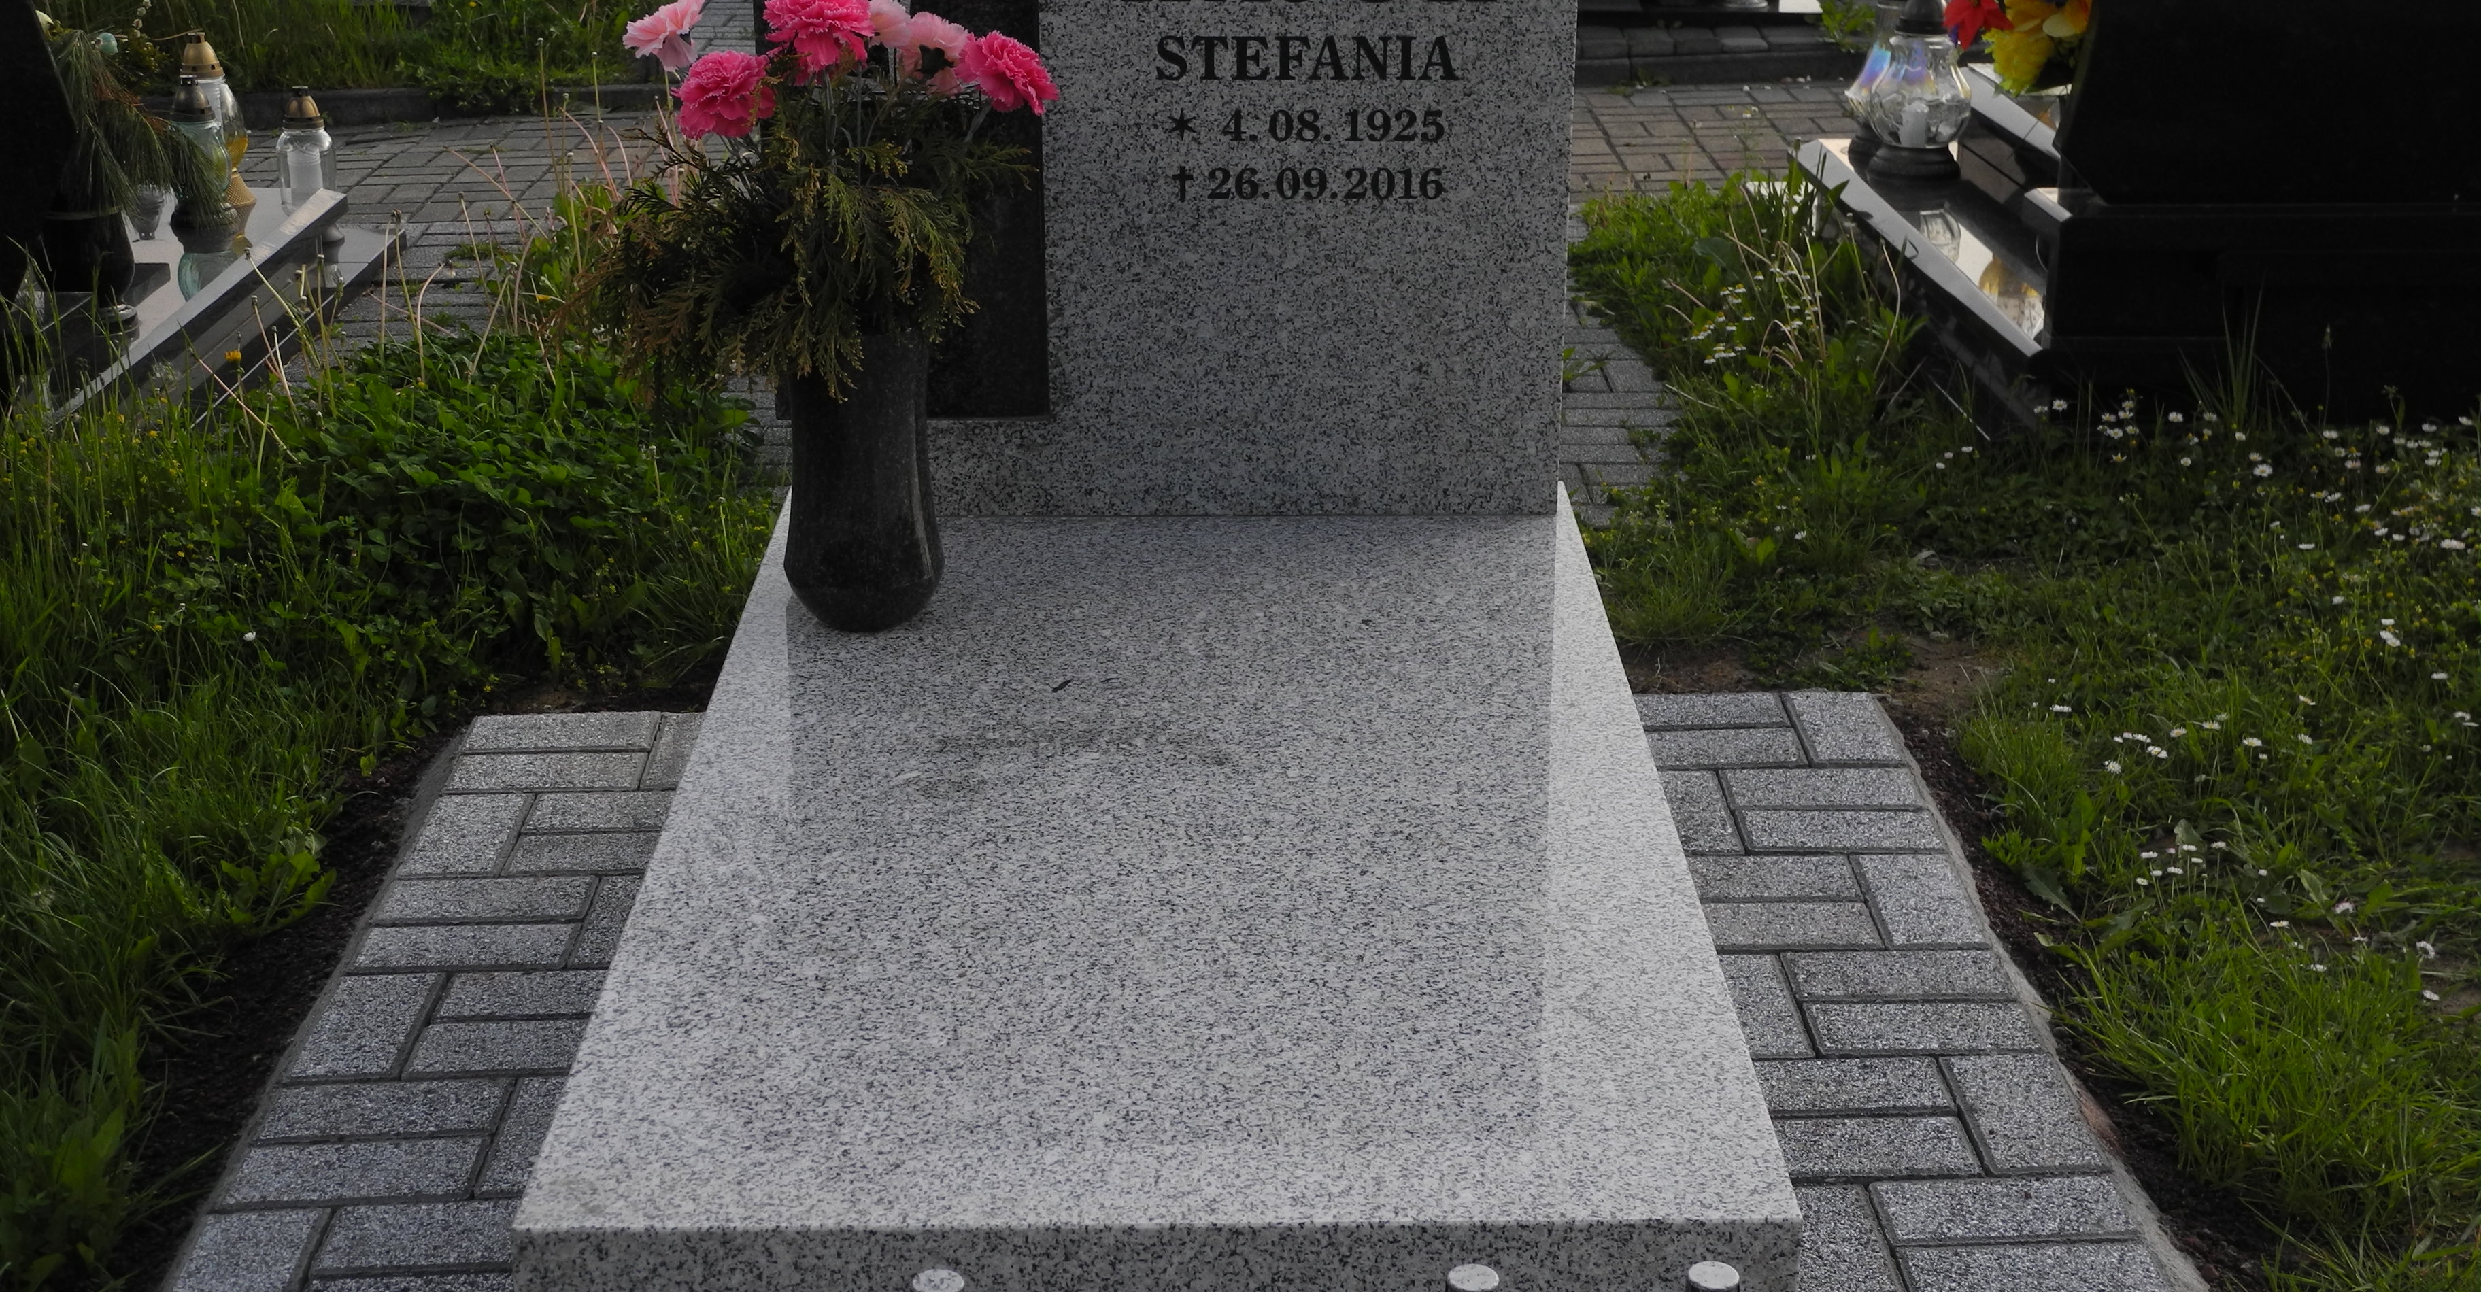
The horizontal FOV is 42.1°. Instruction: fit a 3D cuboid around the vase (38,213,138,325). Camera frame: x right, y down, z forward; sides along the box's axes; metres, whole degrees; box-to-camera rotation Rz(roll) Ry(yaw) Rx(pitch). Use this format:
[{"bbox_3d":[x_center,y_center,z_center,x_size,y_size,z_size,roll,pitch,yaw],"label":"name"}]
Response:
[{"bbox_3d":[-1.962,-0.651,5.499,0.149,0.178,0.149,0,21,0],"label":"vase"}]

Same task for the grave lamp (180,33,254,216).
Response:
[{"bbox_3d":[-2.007,-1.024,6.263,0.147,0.330,0.147,0,21,0],"label":"grave lamp"}]

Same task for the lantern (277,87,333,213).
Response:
[{"bbox_3d":[-1.832,-0.948,6.339,0.114,0.303,0.114,0,21,0],"label":"lantern"}]

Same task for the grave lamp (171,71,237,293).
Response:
[{"bbox_3d":[-1.971,-0.932,6.081,0.118,0.286,0.118,0,21,0],"label":"grave lamp"}]

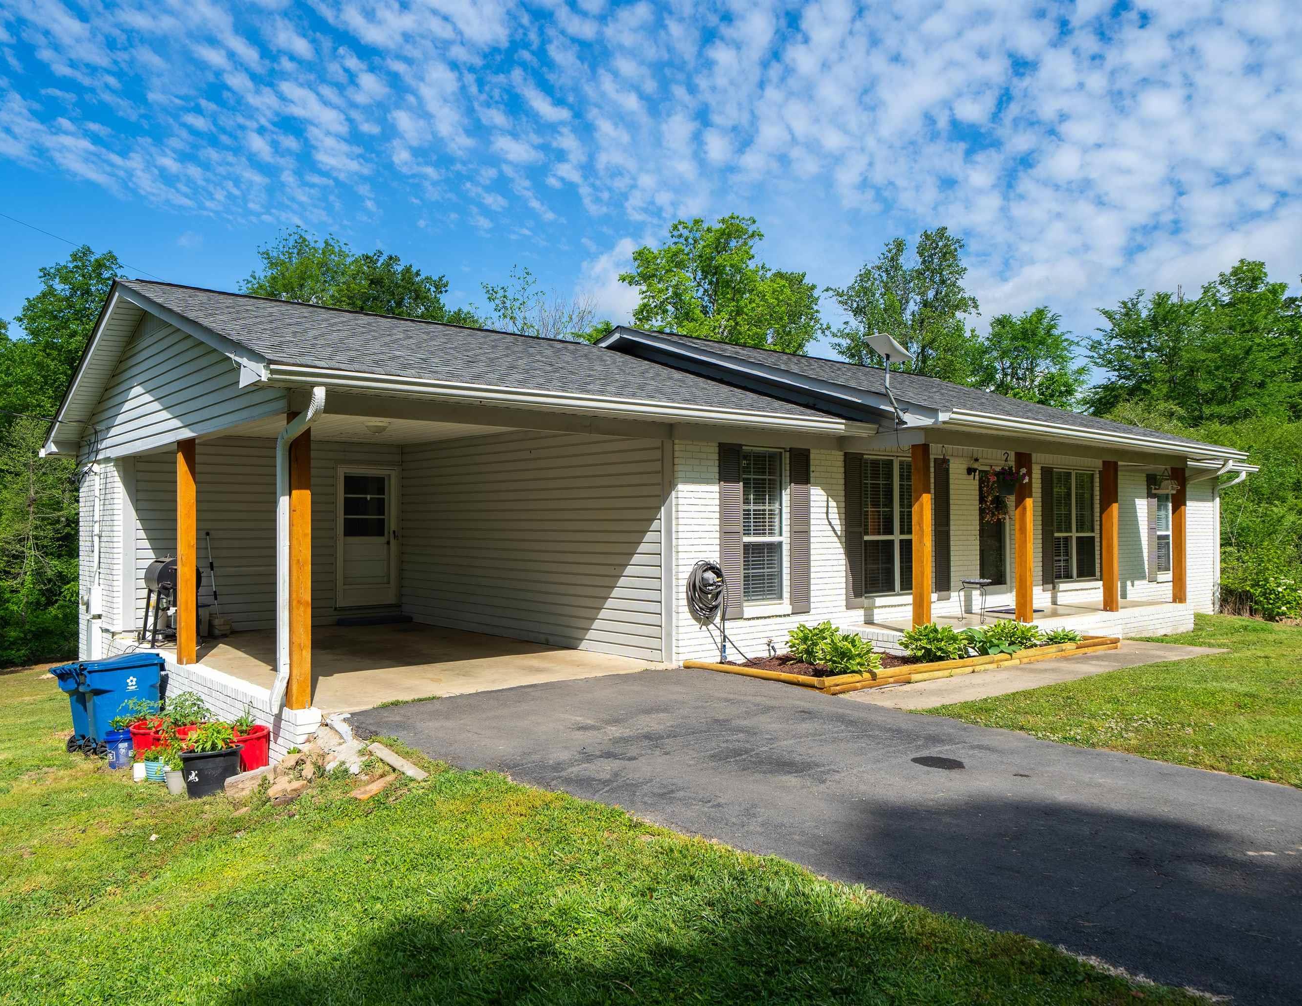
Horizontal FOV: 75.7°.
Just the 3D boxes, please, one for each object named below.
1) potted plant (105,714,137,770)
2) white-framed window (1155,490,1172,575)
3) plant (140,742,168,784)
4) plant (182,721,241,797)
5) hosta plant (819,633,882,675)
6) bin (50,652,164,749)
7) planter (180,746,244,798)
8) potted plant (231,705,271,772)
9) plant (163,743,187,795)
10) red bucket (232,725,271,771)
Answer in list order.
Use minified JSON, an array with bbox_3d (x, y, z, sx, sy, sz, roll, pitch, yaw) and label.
[{"bbox_3d":[-5.340,2.390,8.450,0.310,0.540,0.310,0,-1,-30],"label":"potted plant"},{"bbox_3d":[10.140,0.460,16.500,0.800,1.860,0.100,0,-1,-38],"label":"white-framed window"},{"bbox_3d":[-4.490,2.340,7.600,0.210,0.330,0.210,0,-1,-30],"label":"plant"},{"bbox_3d":[-3.590,2.080,6.880,0.450,0.580,0.470,-1,-1,45],"label":"plant"},{"bbox_3d":[2.040,1.515,8.600,0.620,0.370,0.580,0,-1,-14],"label":"hosta plant"},{"bbox_3d":[-5.980,2.210,9.220,0.660,1.010,0.840,-1,-1,45],"label":"bin"},{"bbox_3d":[-3.590,2.200,6.880,0.430,0.350,0.450,-1,-1,45],"label":"planter"},{"bbox_3d":[-3.410,2.030,7.170,0.300,0.570,0.300,0,-1,-30],"label":"potted plant"},{"bbox_3d":[-3.940,2.200,6.950,0.180,0.410,0.180,0,-1,-30],"label":"plant"},{"bbox_3d":[-3.410,2.120,7.170,0.300,0.350,0.300,0,-1,-30],"label":"red bucket"}]

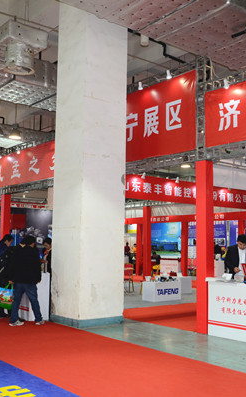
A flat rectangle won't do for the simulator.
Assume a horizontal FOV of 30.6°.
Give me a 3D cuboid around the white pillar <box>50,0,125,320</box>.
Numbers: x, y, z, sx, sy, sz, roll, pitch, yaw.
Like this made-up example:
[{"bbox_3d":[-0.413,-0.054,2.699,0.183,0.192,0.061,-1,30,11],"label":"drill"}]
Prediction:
[{"bbox_3d":[-0.714,-0.658,9.233,1.050,6.200,1.050,5,-7,-41],"label":"white pillar"}]

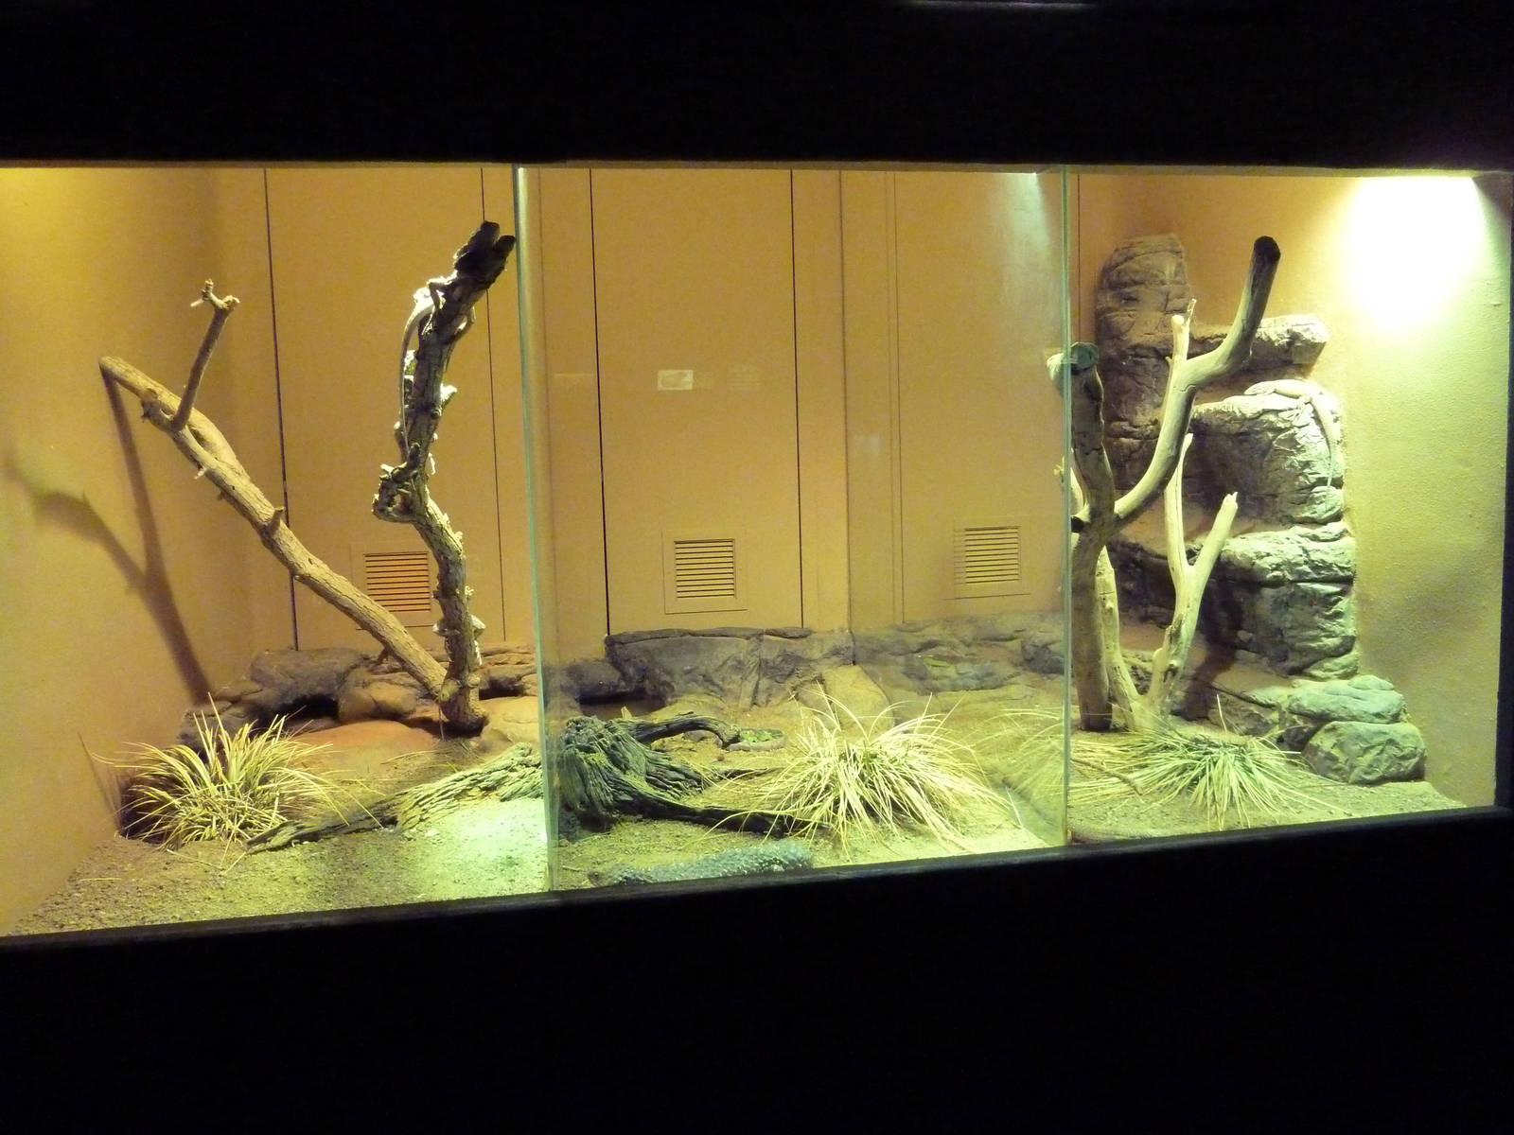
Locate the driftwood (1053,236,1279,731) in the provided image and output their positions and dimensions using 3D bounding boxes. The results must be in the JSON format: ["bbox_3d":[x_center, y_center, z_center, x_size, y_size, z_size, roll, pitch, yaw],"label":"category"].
[{"bbox_3d":[1.190,-0.235,3.200,0.640,1.440,0.470,-2,5,-3],"label":"driftwood"}]

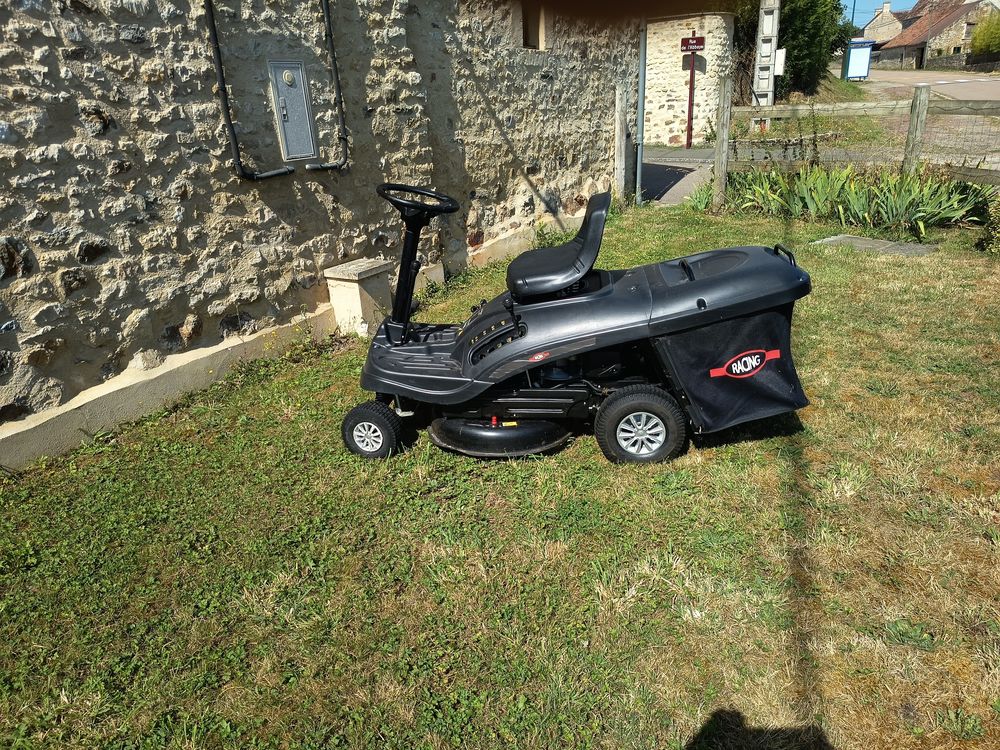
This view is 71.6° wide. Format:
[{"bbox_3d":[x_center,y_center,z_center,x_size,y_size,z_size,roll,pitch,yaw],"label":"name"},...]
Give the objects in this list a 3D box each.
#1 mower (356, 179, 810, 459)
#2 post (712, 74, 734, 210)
[{"bbox_3d":[0.295,-0.263,2.827,1.800,1.060,0.710,0,23,9],"label":"mower"},{"bbox_3d":[2.392,-2.488,7.457,0.125,1.380,0.120,10,26,30],"label":"post"}]

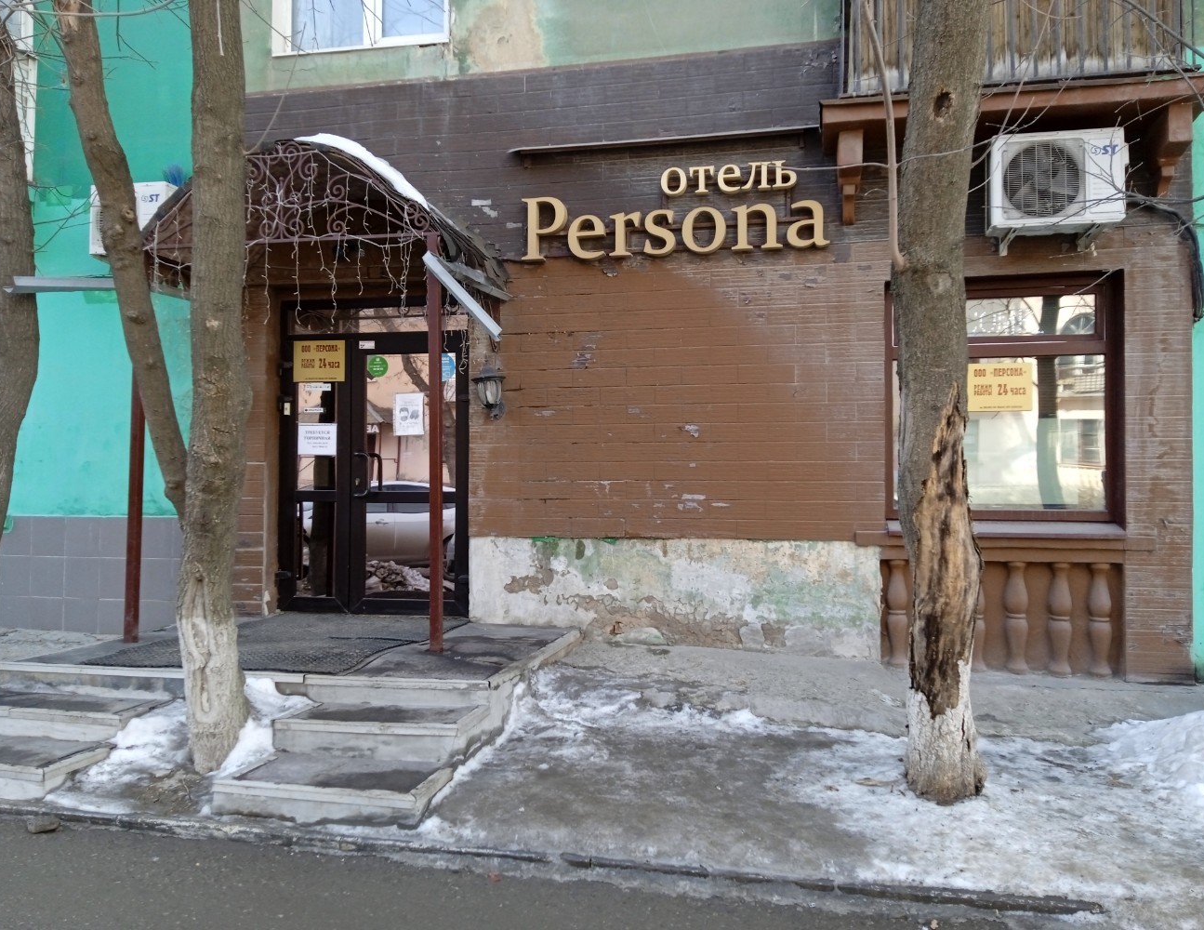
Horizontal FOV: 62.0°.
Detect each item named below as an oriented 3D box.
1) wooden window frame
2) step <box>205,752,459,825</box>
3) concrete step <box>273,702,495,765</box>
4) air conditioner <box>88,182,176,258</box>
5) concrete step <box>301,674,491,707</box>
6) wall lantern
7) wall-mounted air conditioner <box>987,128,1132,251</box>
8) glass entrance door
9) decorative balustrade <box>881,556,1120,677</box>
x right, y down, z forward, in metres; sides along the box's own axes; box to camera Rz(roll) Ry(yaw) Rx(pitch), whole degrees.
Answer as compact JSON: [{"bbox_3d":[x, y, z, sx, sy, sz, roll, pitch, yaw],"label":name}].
[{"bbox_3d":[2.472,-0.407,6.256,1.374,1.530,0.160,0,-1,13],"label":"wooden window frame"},{"bbox_3d":[-1.157,1.416,4.397,0.935,0.147,0.490,0,-1,13],"label":"step"},{"bbox_3d":[-1.051,1.274,4.857,0.900,0.152,0.430,0,-1,13],"label":"concrete step"},{"bbox_3d":[-3.351,-1.750,7.264,0.617,0.501,0.260,0,-1,13],"label":"air conditioner"},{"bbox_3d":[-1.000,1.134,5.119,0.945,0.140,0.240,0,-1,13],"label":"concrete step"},{"bbox_3d":[-0.743,-0.487,6.662,0.220,0.362,0.300,0,-1,13],"label":"wall lantern"},{"bbox_3d":[2.631,-1.628,5.853,0.721,0.562,0.270,0,-1,13],"label":"wall-mounted air conditioner"},{"bbox_3d":[-1.648,0.054,7.196,1.480,2.050,0.100,0,-1,13],"label":"glass entrance door"},{"bbox_3d":[2.442,0.918,6.204,1.385,0.667,0.160,0,-1,13],"label":"decorative balustrade"}]

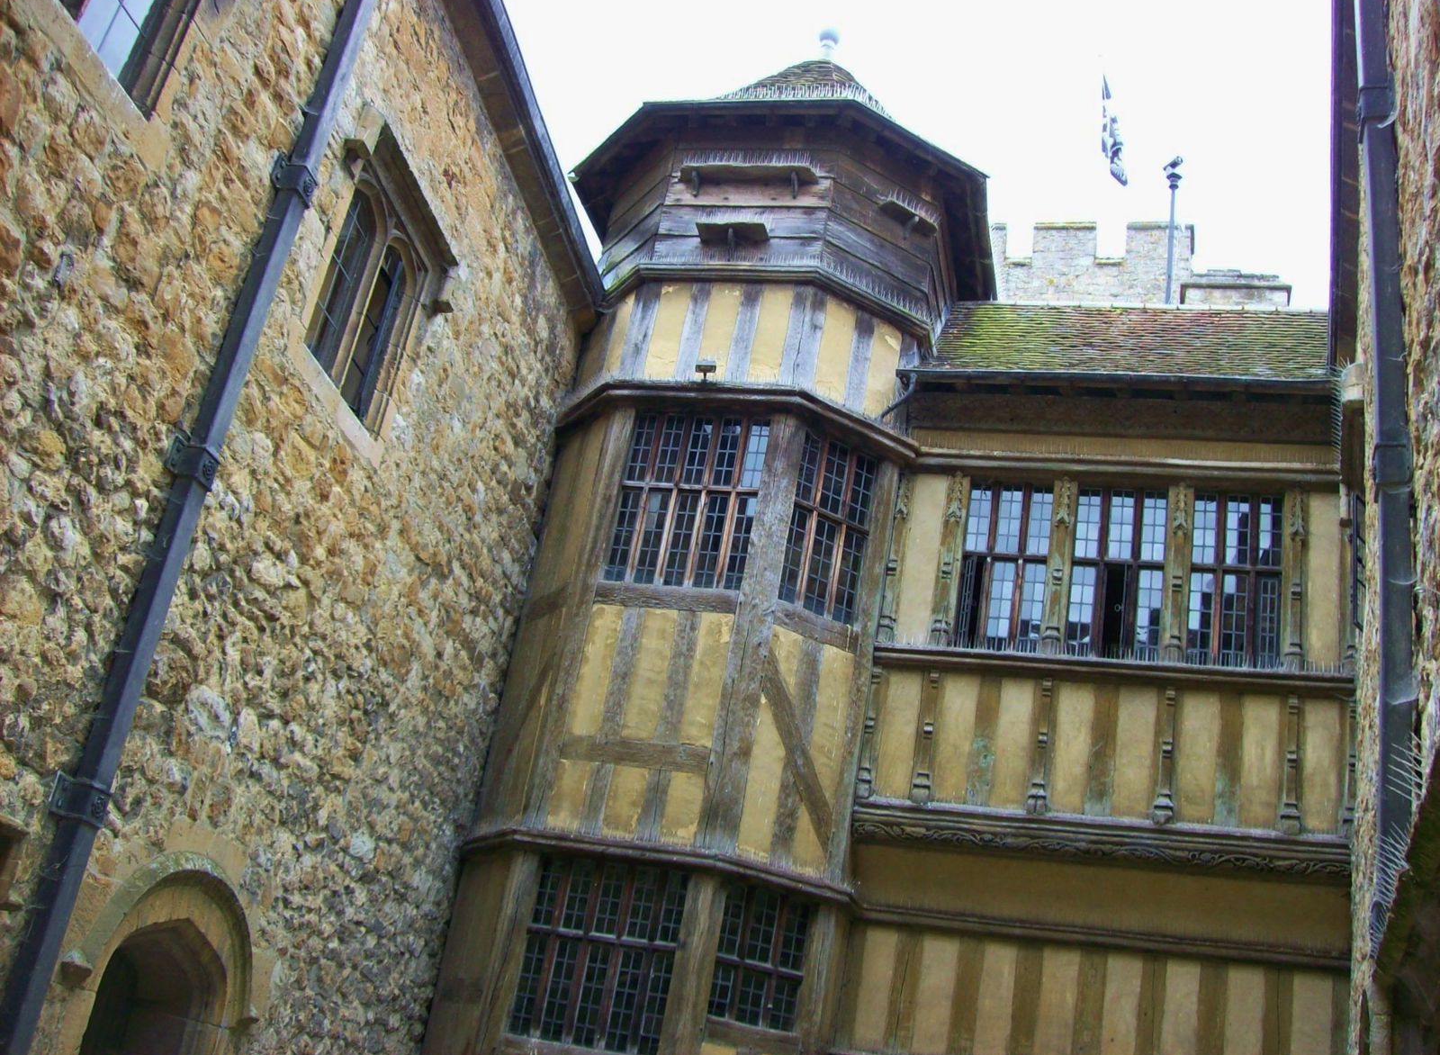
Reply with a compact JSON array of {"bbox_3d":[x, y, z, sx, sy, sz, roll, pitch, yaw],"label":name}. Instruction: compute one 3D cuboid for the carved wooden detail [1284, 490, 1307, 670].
[{"bbox_3d":[4.524,0.378,11.770,0.160,1.476,0.120,4,-24,13],"label":"carved wooden detail"}]

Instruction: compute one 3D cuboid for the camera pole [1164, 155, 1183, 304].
[{"bbox_3d":[5.859,-3.818,19.511,0.240,2.500,0.360,18,-24,-18],"label":"camera pole"}]

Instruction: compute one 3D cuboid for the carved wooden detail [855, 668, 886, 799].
[{"bbox_3d":[1.196,1.623,11.857,0.140,1.038,0.120,4,-24,13],"label":"carved wooden detail"}]

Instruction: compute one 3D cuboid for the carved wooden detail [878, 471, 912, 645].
[{"bbox_3d":[1.458,0.248,12.448,0.150,1.482,0.120,4,-24,13],"label":"carved wooden detail"}]

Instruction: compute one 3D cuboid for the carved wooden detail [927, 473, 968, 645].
[{"bbox_3d":[1.885,0.245,12.363,0.160,1.487,0.120,4,-24,13],"label":"carved wooden detail"}]

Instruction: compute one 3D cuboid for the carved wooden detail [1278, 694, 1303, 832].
[{"bbox_3d":[4.263,1.756,11.178,0.140,1.034,0.120,4,-24,13],"label":"carved wooden detail"}]

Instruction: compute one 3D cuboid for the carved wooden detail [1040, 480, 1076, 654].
[{"bbox_3d":[2.748,0.305,12.162,0.160,1.479,0.120,4,-24,13],"label":"carved wooden detail"}]

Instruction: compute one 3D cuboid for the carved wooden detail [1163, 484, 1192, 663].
[{"bbox_3d":[3.658,0.353,11.956,0.160,1.490,0.120,4,-24,13],"label":"carved wooden detail"}]

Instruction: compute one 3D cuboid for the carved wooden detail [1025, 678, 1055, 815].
[{"bbox_3d":[2.474,1.683,11.572,0.140,1.050,0.120,4,-24,13],"label":"carved wooden detail"}]

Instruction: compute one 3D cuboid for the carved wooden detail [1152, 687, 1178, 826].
[{"bbox_3d":[3.384,1.722,11.371,0.140,1.047,0.120,4,-24,13],"label":"carved wooden detail"}]

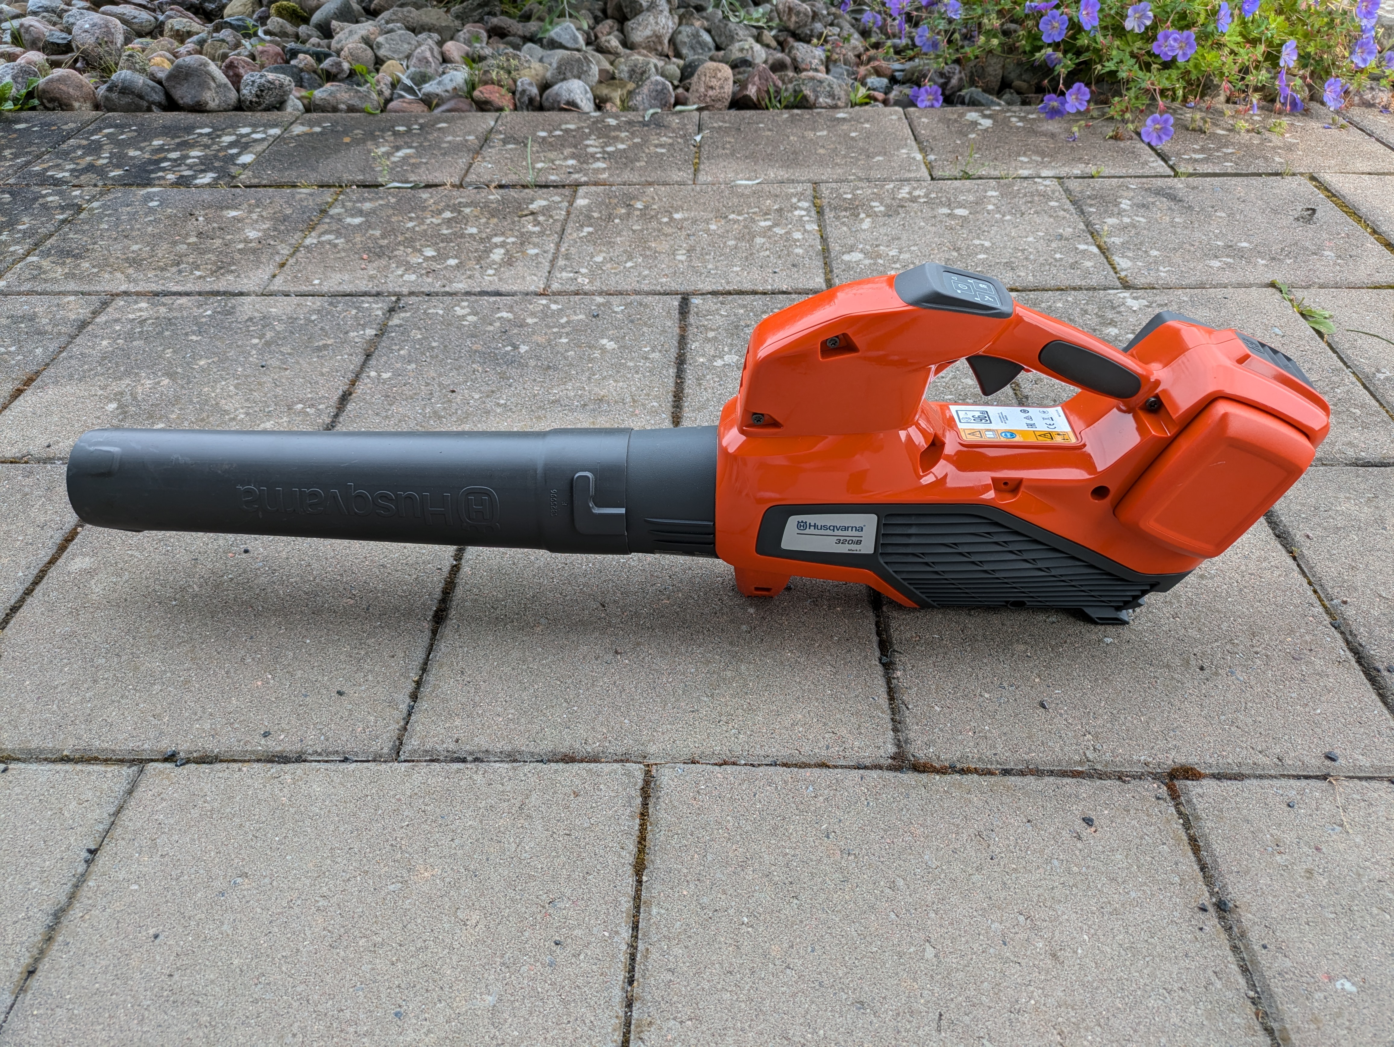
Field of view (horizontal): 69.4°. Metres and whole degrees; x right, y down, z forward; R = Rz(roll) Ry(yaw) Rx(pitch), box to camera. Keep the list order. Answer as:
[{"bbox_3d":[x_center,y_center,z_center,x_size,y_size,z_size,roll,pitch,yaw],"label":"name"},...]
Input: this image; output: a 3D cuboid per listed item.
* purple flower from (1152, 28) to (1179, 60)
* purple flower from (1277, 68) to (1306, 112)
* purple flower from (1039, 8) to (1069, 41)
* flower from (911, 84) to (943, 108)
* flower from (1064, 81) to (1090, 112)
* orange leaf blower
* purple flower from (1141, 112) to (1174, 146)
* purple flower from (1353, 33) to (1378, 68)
[{"bbox_3d":[0.764,-0.782,1.643,0.045,0.046,0.022,15,31,18],"label":"purple flower"},{"bbox_3d":[0.966,-0.705,1.637,0.044,0.065,0.035,27,48,30],"label":"purple flower"},{"bbox_3d":[0.573,-0.800,1.615,0.048,0.050,0.022,17,29,20],"label":"purple flower"},{"bbox_3d":[0.383,-0.716,1.684,0.050,0.040,0.025,7,31,10],"label":"flower"},{"bbox_3d":[0.601,-0.675,1.591,0.048,0.048,0.024,-8,29,-7],"label":"flower"},{"bbox_3d":[-0.027,-0.062,0.761,0.958,0.265,0.155,1,40,3],"label":"orange leaf blower"},{"bbox_3d":[0.685,-0.589,1.502,0.050,0.048,0.022,15,28,19],"label":"purple flower"},{"bbox_3d":[1.080,-0.764,1.627,0.046,0.054,0.028,0,28,2],"label":"purple flower"}]

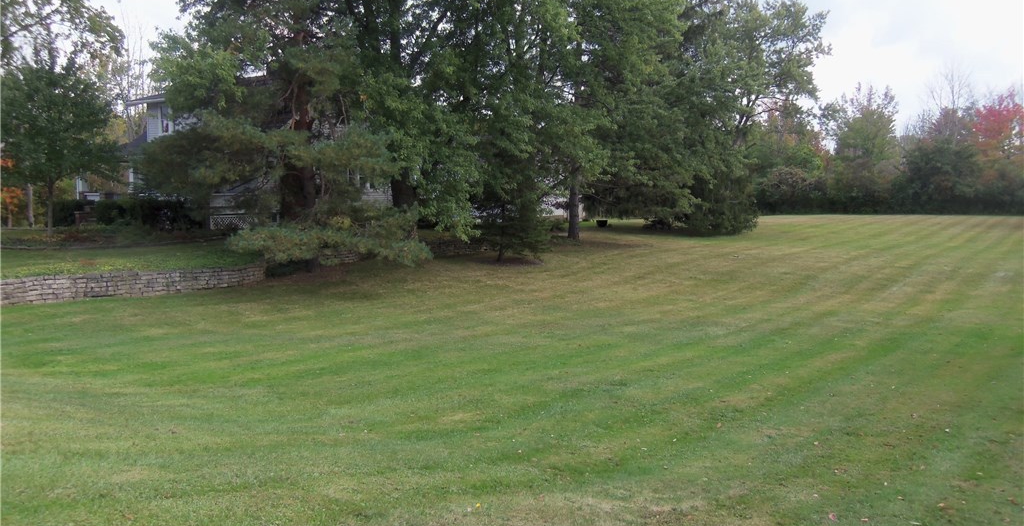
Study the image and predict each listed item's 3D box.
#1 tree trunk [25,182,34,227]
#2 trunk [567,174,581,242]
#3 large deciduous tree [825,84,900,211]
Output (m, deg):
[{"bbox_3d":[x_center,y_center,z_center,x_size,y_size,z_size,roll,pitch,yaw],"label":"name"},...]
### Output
[{"bbox_3d":[-22.427,-2.673,38.500,0.400,2.050,0.360,0,5,0],"label":"tree trunk"},{"bbox_3d":[2.027,-1.829,27.300,0.420,2.250,0.400,0,5,0],"label":"trunk"},{"bbox_3d":[23.274,-7.636,55.000,5.000,8.600,4.700,0,5,0],"label":"large deciduous tree"}]

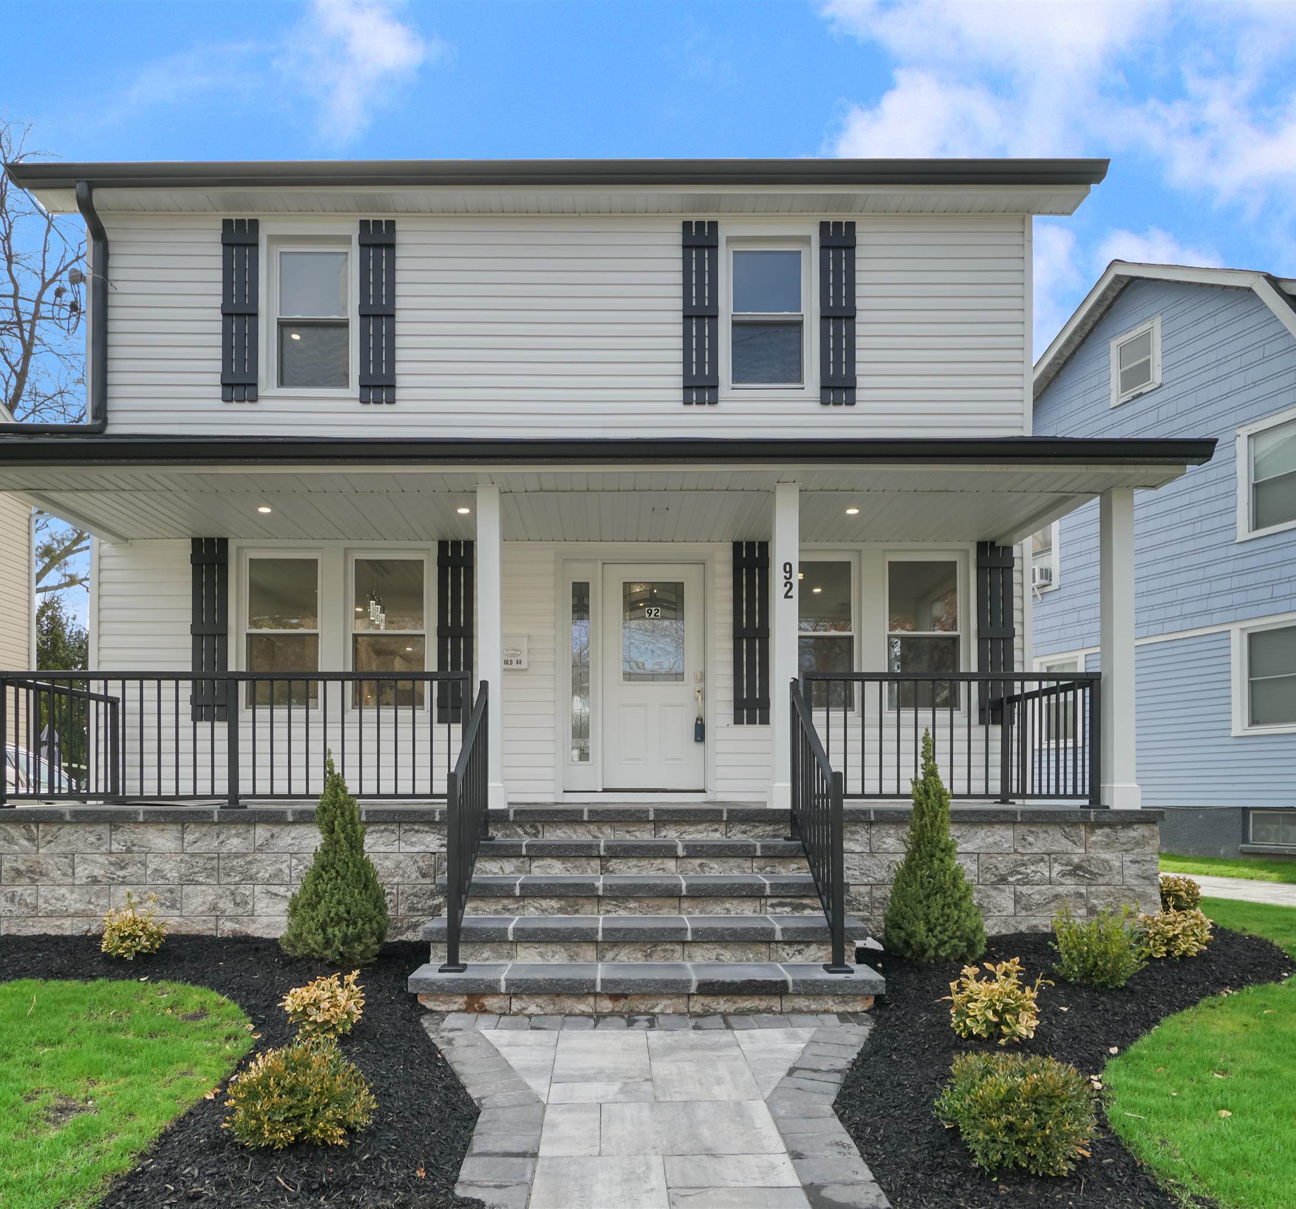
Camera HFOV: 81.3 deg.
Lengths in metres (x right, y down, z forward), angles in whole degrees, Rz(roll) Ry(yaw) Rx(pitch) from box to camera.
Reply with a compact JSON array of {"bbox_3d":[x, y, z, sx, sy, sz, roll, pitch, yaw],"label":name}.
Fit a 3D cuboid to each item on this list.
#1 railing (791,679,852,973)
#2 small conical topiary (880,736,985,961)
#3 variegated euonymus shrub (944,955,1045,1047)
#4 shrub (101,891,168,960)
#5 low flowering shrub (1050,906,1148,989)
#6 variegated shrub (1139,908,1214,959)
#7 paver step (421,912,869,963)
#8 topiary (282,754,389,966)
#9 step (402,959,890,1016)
[{"bbox_3d":[1.010,1.240,4.560,0.100,1.550,1.050,0,-2,-3],"label":"railing"},{"bbox_3d":[1.680,1.420,4.450,0.600,1.350,0.590,0,-6,0],"label":"small conical topiary"},{"bbox_3d":[1.475,1.675,3.210,0.420,0.360,0.400,0,-6,0],"label":"variegated euonymus shrub"},{"bbox_3d":[-3.010,1.875,4.420,0.390,0.390,0.380,0,-6,0],"label":"shrub"},{"bbox_3d":[2.550,1.930,4.280,0.530,0.460,0.500,0,-2,0],"label":"low flowering shrub"},{"bbox_3d":[3.360,2.080,4.820,0.490,0.350,0.460,0,-2,0],"label":"variegated shrub"},{"bbox_3d":[-0.010,1.800,4.050,2.300,0.200,0.320,0,-6,0],"label":"paver step"},{"bbox_3d":[-1.930,1.560,4.670,0.660,1.280,0.660,0,-2,0],"label":"topiary"},{"bbox_3d":[-0.005,1.930,3.810,2.320,0.190,0.330,0,-6,0],"label":"step"}]

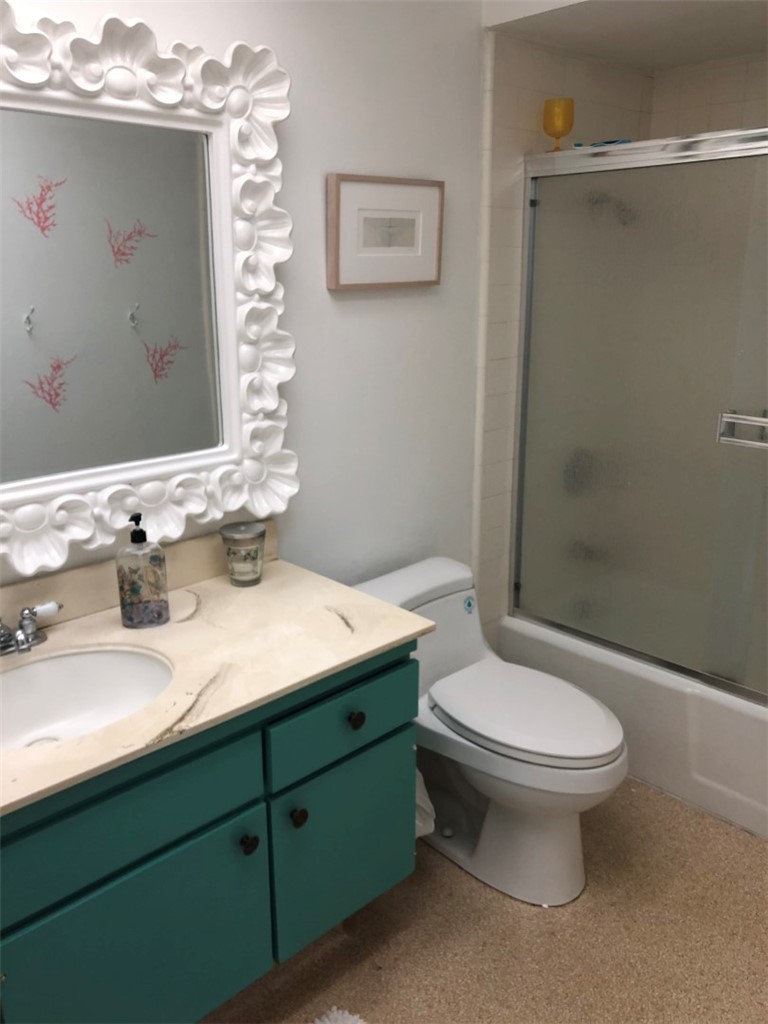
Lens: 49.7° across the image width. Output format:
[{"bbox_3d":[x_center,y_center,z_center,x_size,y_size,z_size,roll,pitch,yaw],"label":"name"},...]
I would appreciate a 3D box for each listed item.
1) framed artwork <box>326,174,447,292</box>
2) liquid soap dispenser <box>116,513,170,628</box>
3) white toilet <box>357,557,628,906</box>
[{"bbox_3d":[0.013,-0.704,2.096,0.374,0.265,0.033,-15,22,-41],"label":"framed artwork"},{"bbox_3d":[-0.485,0.113,1.660,0.090,0.228,0.076,2,16,7],"label":"liquid soap dispenser"},{"bbox_3d":[0.271,0.566,2.164,0.420,0.665,0.745,-15,22,-41],"label":"white toilet"}]

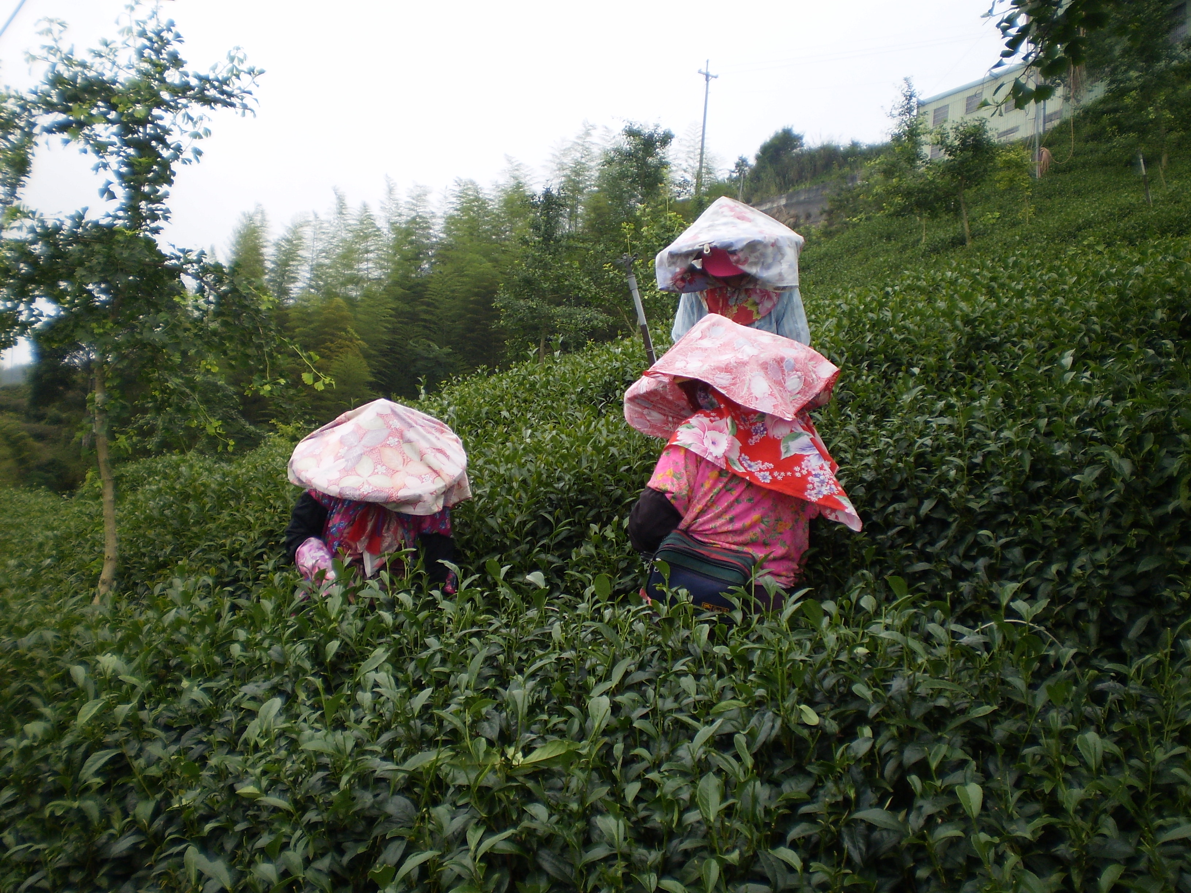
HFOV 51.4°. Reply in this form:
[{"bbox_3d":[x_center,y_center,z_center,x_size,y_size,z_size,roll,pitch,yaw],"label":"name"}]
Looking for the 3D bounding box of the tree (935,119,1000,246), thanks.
[{"bbox_3d":[4.760,-3.202,16.024,0.950,2.000,0.950,2,1,0],"label":"tree"}]

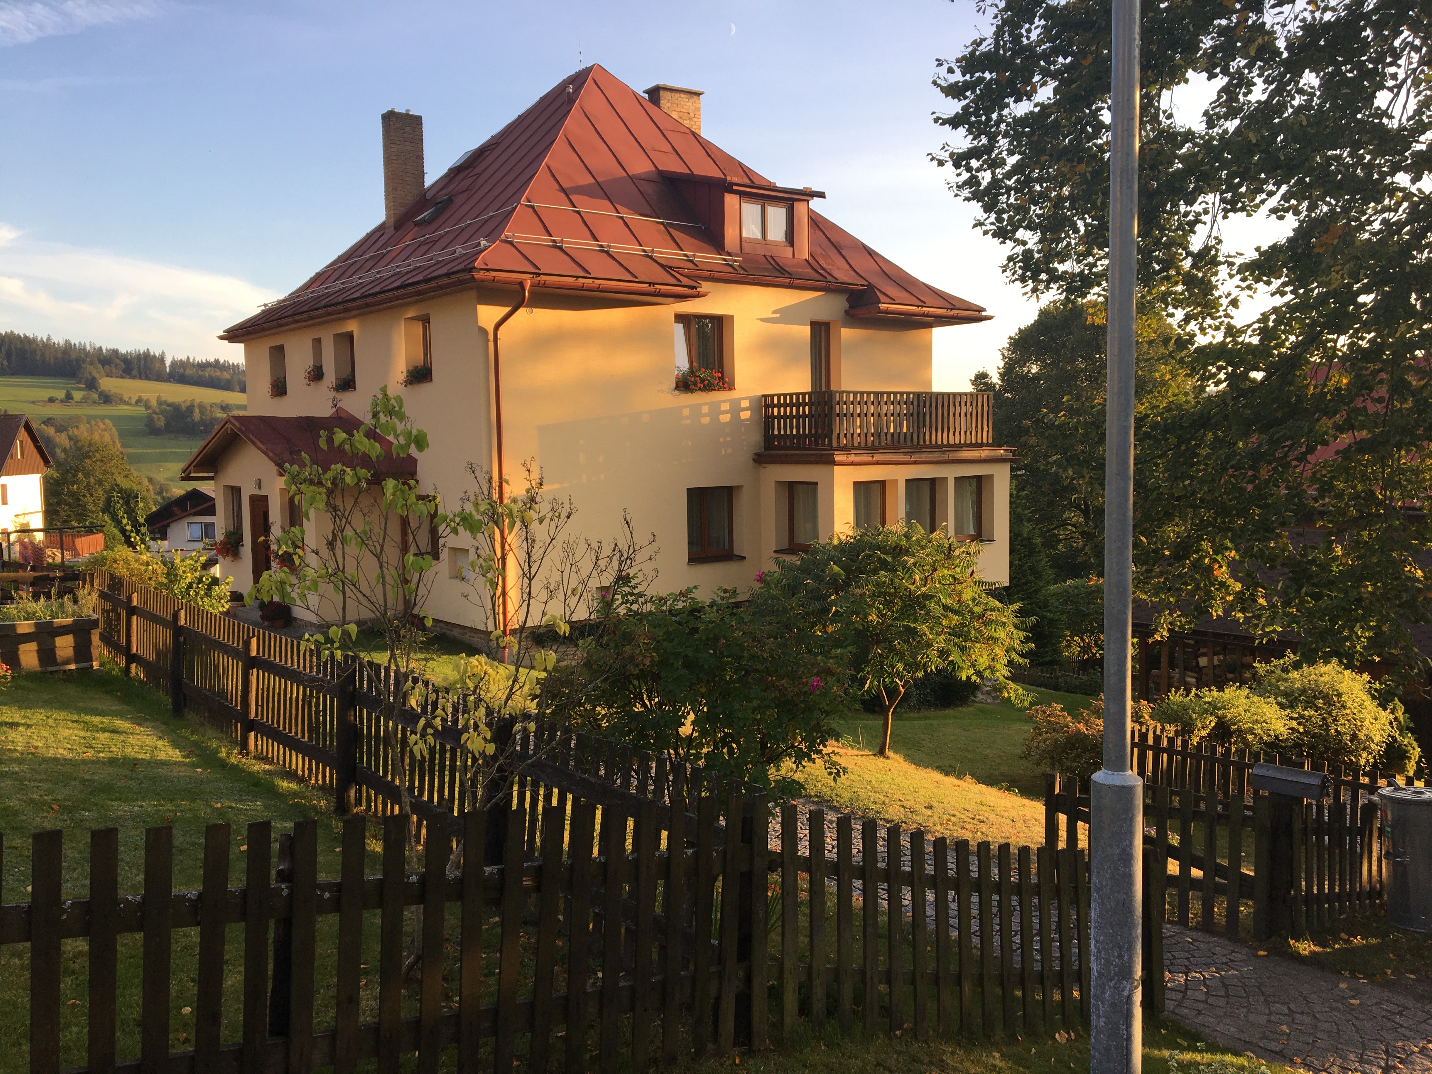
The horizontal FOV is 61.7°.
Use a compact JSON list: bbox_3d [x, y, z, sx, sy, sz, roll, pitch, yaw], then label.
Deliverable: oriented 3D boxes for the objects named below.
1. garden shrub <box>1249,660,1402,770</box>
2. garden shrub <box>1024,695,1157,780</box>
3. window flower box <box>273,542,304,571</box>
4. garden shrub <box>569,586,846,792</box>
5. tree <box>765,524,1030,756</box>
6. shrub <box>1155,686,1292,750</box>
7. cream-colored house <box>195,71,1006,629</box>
[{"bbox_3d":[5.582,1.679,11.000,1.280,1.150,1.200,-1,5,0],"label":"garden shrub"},{"bbox_3d":[3.526,1.936,11.400,1.180,0.900,1.100,-1,5,0],"label":"garden shrub"},{"bbox_3d":[-7.759,0.390,21.501,0.320,0.450,0.900,-5,6,-39],"label":"window flower box"},{"bbox_3d":[-0.028,0.998,7.500,1.650,1.450,1.500,-1,5,0],"label":"garden shrub"},{"bbox_3d":[1.825,1.009,12.000,2.400,2.300,2.250,-1,5,0],"label":"tree"},{"bbox_3d":[4.913,1.888,11.700,1.300,0.900,1.150,-1,5,0],"label":"shrub"},{"bbox_3d":[-3.092,-4.515,25.722,13.650,11.410,13.700,-5,6,-39],"label":"cream-colored house"}]

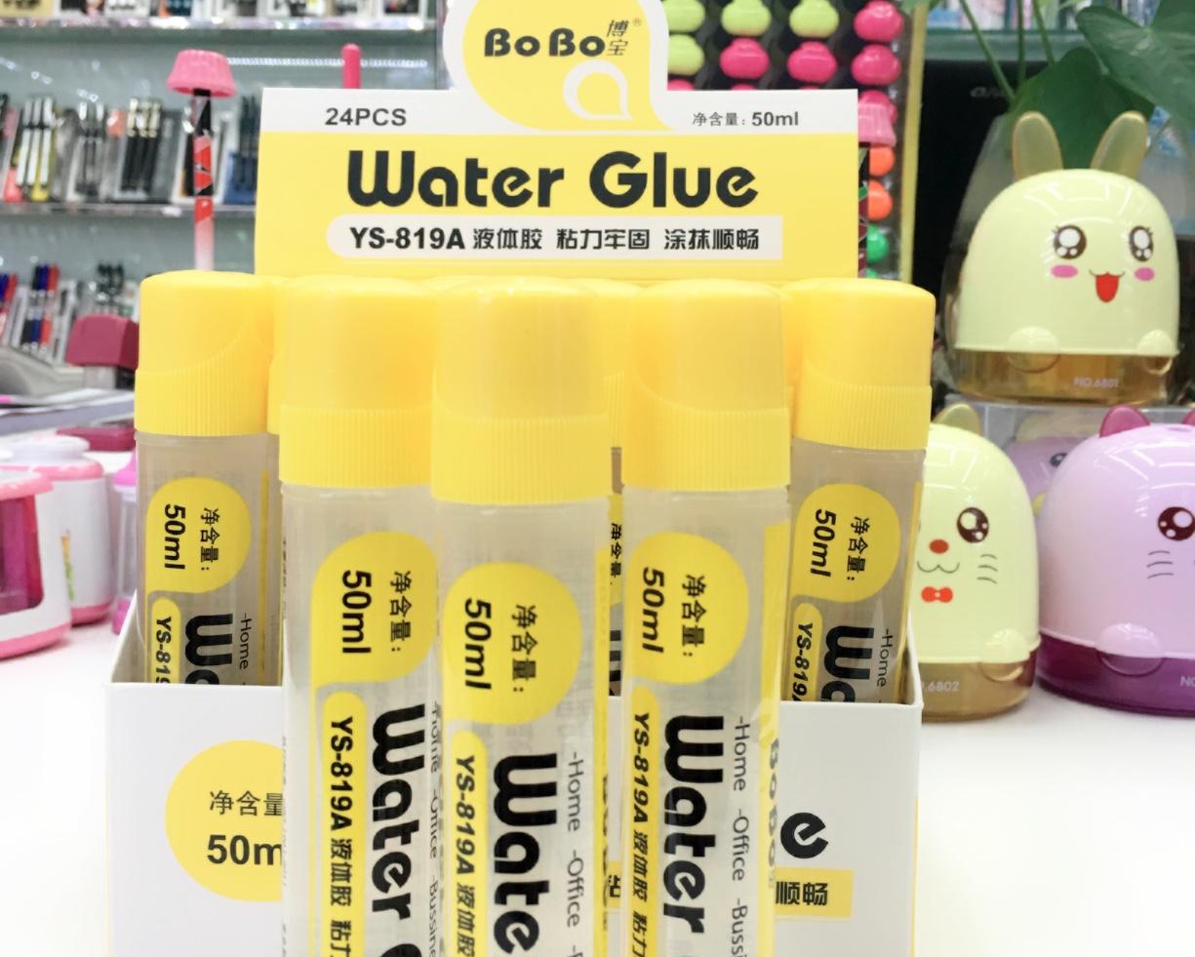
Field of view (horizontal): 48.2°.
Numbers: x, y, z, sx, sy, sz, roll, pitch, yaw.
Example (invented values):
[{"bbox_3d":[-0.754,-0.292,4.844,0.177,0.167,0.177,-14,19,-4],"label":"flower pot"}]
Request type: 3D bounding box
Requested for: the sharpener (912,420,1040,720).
[{"bbox_3d":[0.129,0.028,0.522,0.085,0.112,0.085,1,7,5],"label":"sharpener"}]

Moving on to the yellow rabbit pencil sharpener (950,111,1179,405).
[{"bbox_3d":[0.192,-0.091,0.544,0.087,0.115,0.087,0,7,-1],"label":"yellow rabbit pencil sharpener"}]

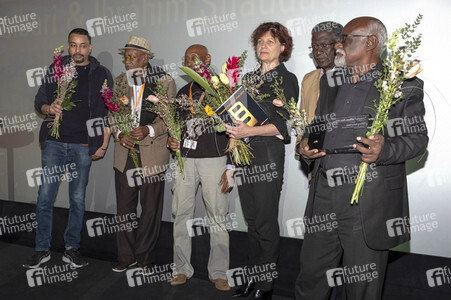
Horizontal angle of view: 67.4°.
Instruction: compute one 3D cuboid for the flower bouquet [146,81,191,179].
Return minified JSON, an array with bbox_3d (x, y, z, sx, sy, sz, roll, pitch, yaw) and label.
[{"bbox_3d":[-0.343,-0.136,2.240,0.290,0.660,0.240,-13,6,-3],"label":"flower bouquet"}]

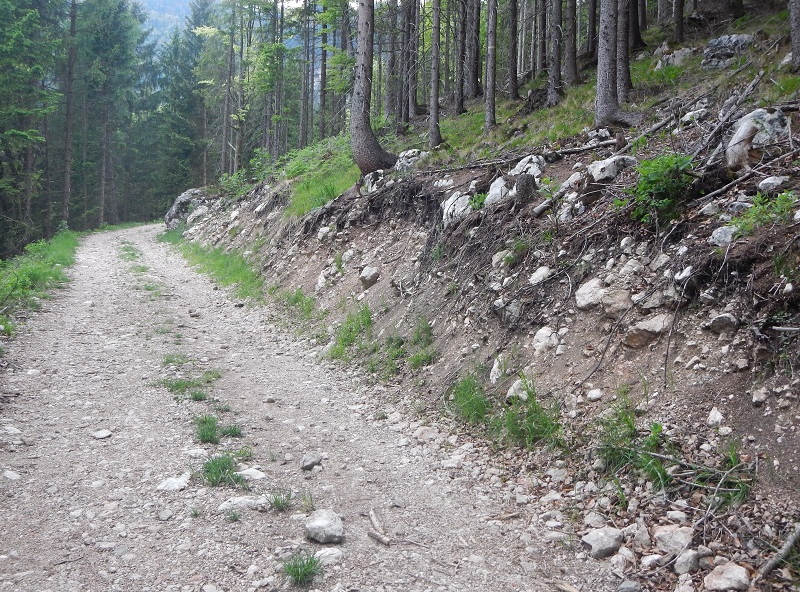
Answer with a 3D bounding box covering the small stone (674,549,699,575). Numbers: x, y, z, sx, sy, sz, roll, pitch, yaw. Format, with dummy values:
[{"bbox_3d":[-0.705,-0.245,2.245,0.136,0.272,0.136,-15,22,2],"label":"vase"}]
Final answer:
[{"bbox_3d":[1.265,1.173,3.664,0.102,0.092,0.091,2,1,20],"label":"small stone"}]

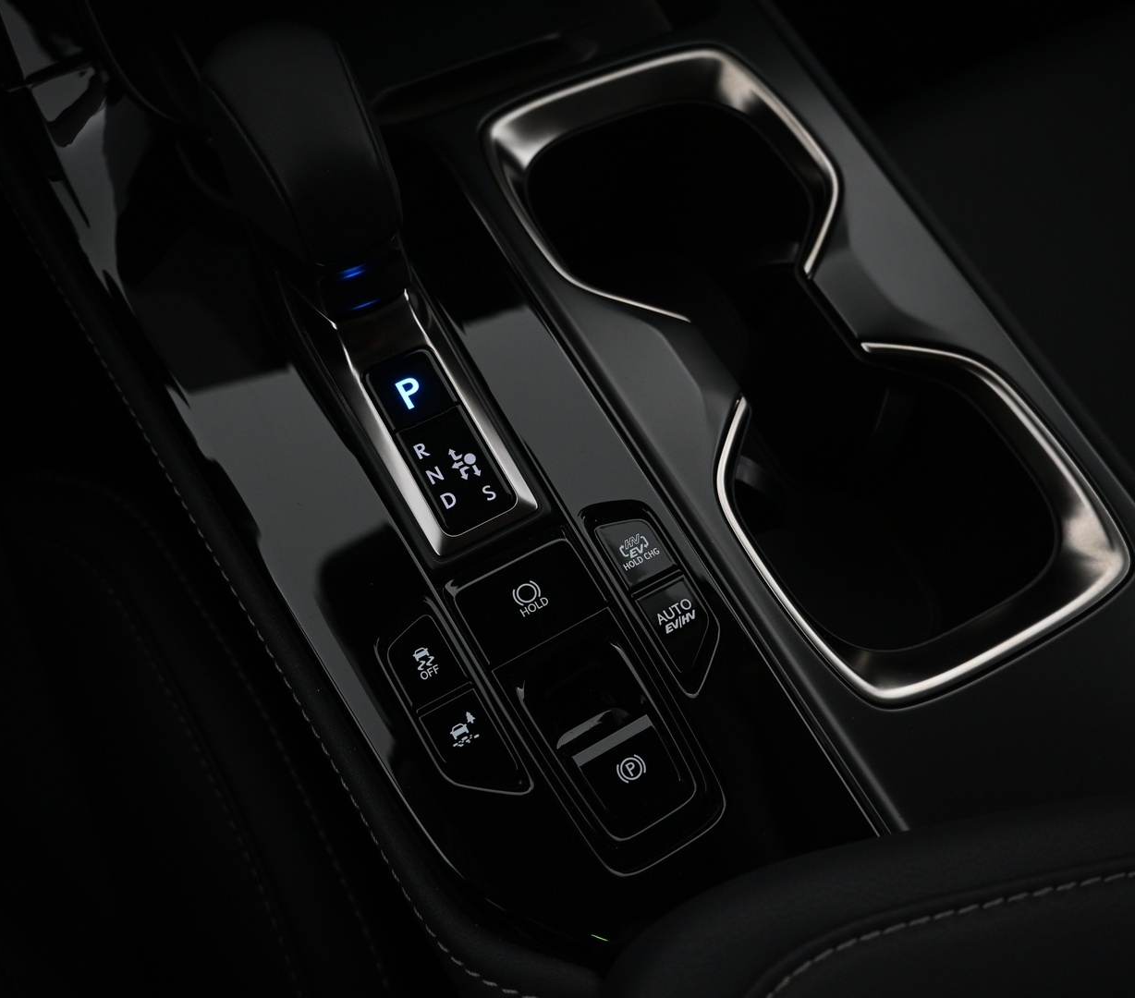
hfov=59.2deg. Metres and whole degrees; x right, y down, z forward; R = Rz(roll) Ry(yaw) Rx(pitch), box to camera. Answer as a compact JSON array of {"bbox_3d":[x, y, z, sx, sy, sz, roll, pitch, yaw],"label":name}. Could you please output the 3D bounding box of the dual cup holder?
[{"bbox_3d":[0.068,-0.038,0.367,0.103,0.082,0.232,-26,74,-18],"label":"dual cup holder"}]

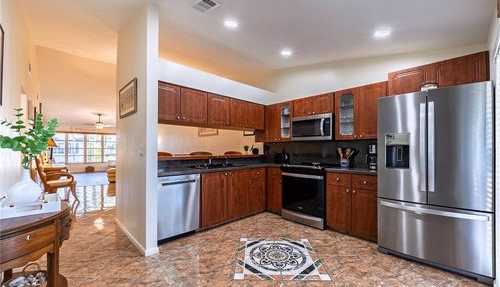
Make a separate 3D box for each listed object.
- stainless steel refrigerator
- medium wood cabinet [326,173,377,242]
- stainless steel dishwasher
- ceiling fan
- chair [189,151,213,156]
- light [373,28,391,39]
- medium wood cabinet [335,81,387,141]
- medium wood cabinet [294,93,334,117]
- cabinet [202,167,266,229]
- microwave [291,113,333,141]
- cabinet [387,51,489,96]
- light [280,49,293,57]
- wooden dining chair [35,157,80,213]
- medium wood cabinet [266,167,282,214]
[{"bbox_3d":[2.050,0.374,2.265,0.880,1.770,0.860,-1,-2,42],"label":"stainless steel refrigerator"},{"bbox_3d":[1.615,0.870,2.896,0.682,0.865,0.600,-1,-2,44],"label":"medium wood cabinet"},{"bbox_3d":[-1.115,0.834,2.715,0.590,0.860,0.600,1,-2,-44],"label":"stainless steel dishwasher"},{"bbox_3d":[-6.920,-1.005,9.000,1.250,0.660,1.250,1,-2,-44],"label":"ceiling fan"},{"bbox_3d":[-0.917,0.765,4.062,0.520,1.130,0.500,-1,-2,44],"label":"chair"},{"bbox_3d":[1.634,-1.365,2.398,0.190,0.040,0.190,11,7,43],"label":"light"},{"bbox_3d":[1.742,-0.445,3.017,0.698,0.787,0.322,-1,-2,44],"label":"medium wood cabinet"},{"bbox_3d":[1.216,-0.647,3.536,0.754,0.364,0.322,-1,-2,44],"label":"medium wood cabinet"},{"bbox_3d":[-0.407,0.858,3.390,1.380,0.870,0.600,1,-2,-44],"label":"cabinet"},{"bbox_3d":[1.194,-0.256,3.499,0.747,0.428,0.392,-1,-2,44],"label":"microwave"},{"bbox_3d":[2.211,-0.687,2.367,0.820,0.360,0.570,-1,-2,42],"label":"cabinet"},{"bbox_3d":[0.635,-1.568,3.380,0.180,0.030,0.180,13,8,44],"label":"light"},{"bbox_3d":[-4.300,0.831,4.370,0.570,1.040,0.650,-1,-2,41],"label":"wooden dining chair"},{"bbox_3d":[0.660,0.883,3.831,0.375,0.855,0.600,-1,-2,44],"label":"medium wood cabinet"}]

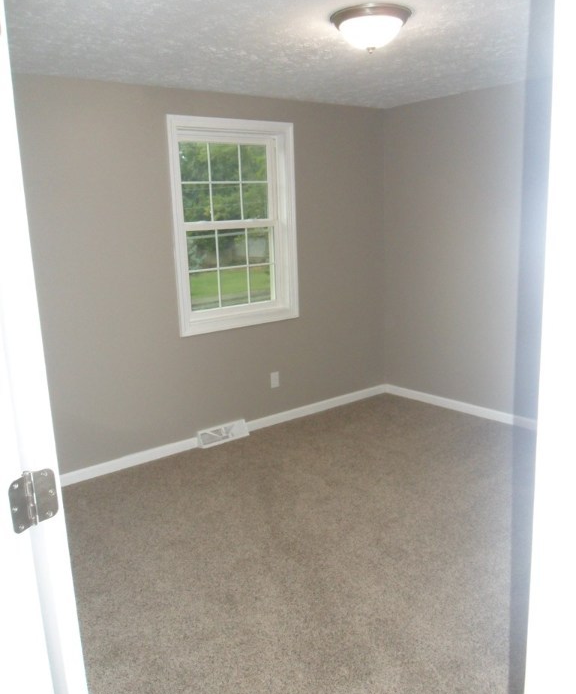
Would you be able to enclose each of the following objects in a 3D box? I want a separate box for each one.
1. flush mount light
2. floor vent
[{"bbox_3d":[0.352,-1.320,2.541,0.340,0.143,0.340,-2,12,0],"label":"flush mount light"},{"bbox_3d":[-0.446,0.609,4.231,0.378,0.110,0.057,-11,15,-36],"label":"floor vent"}]

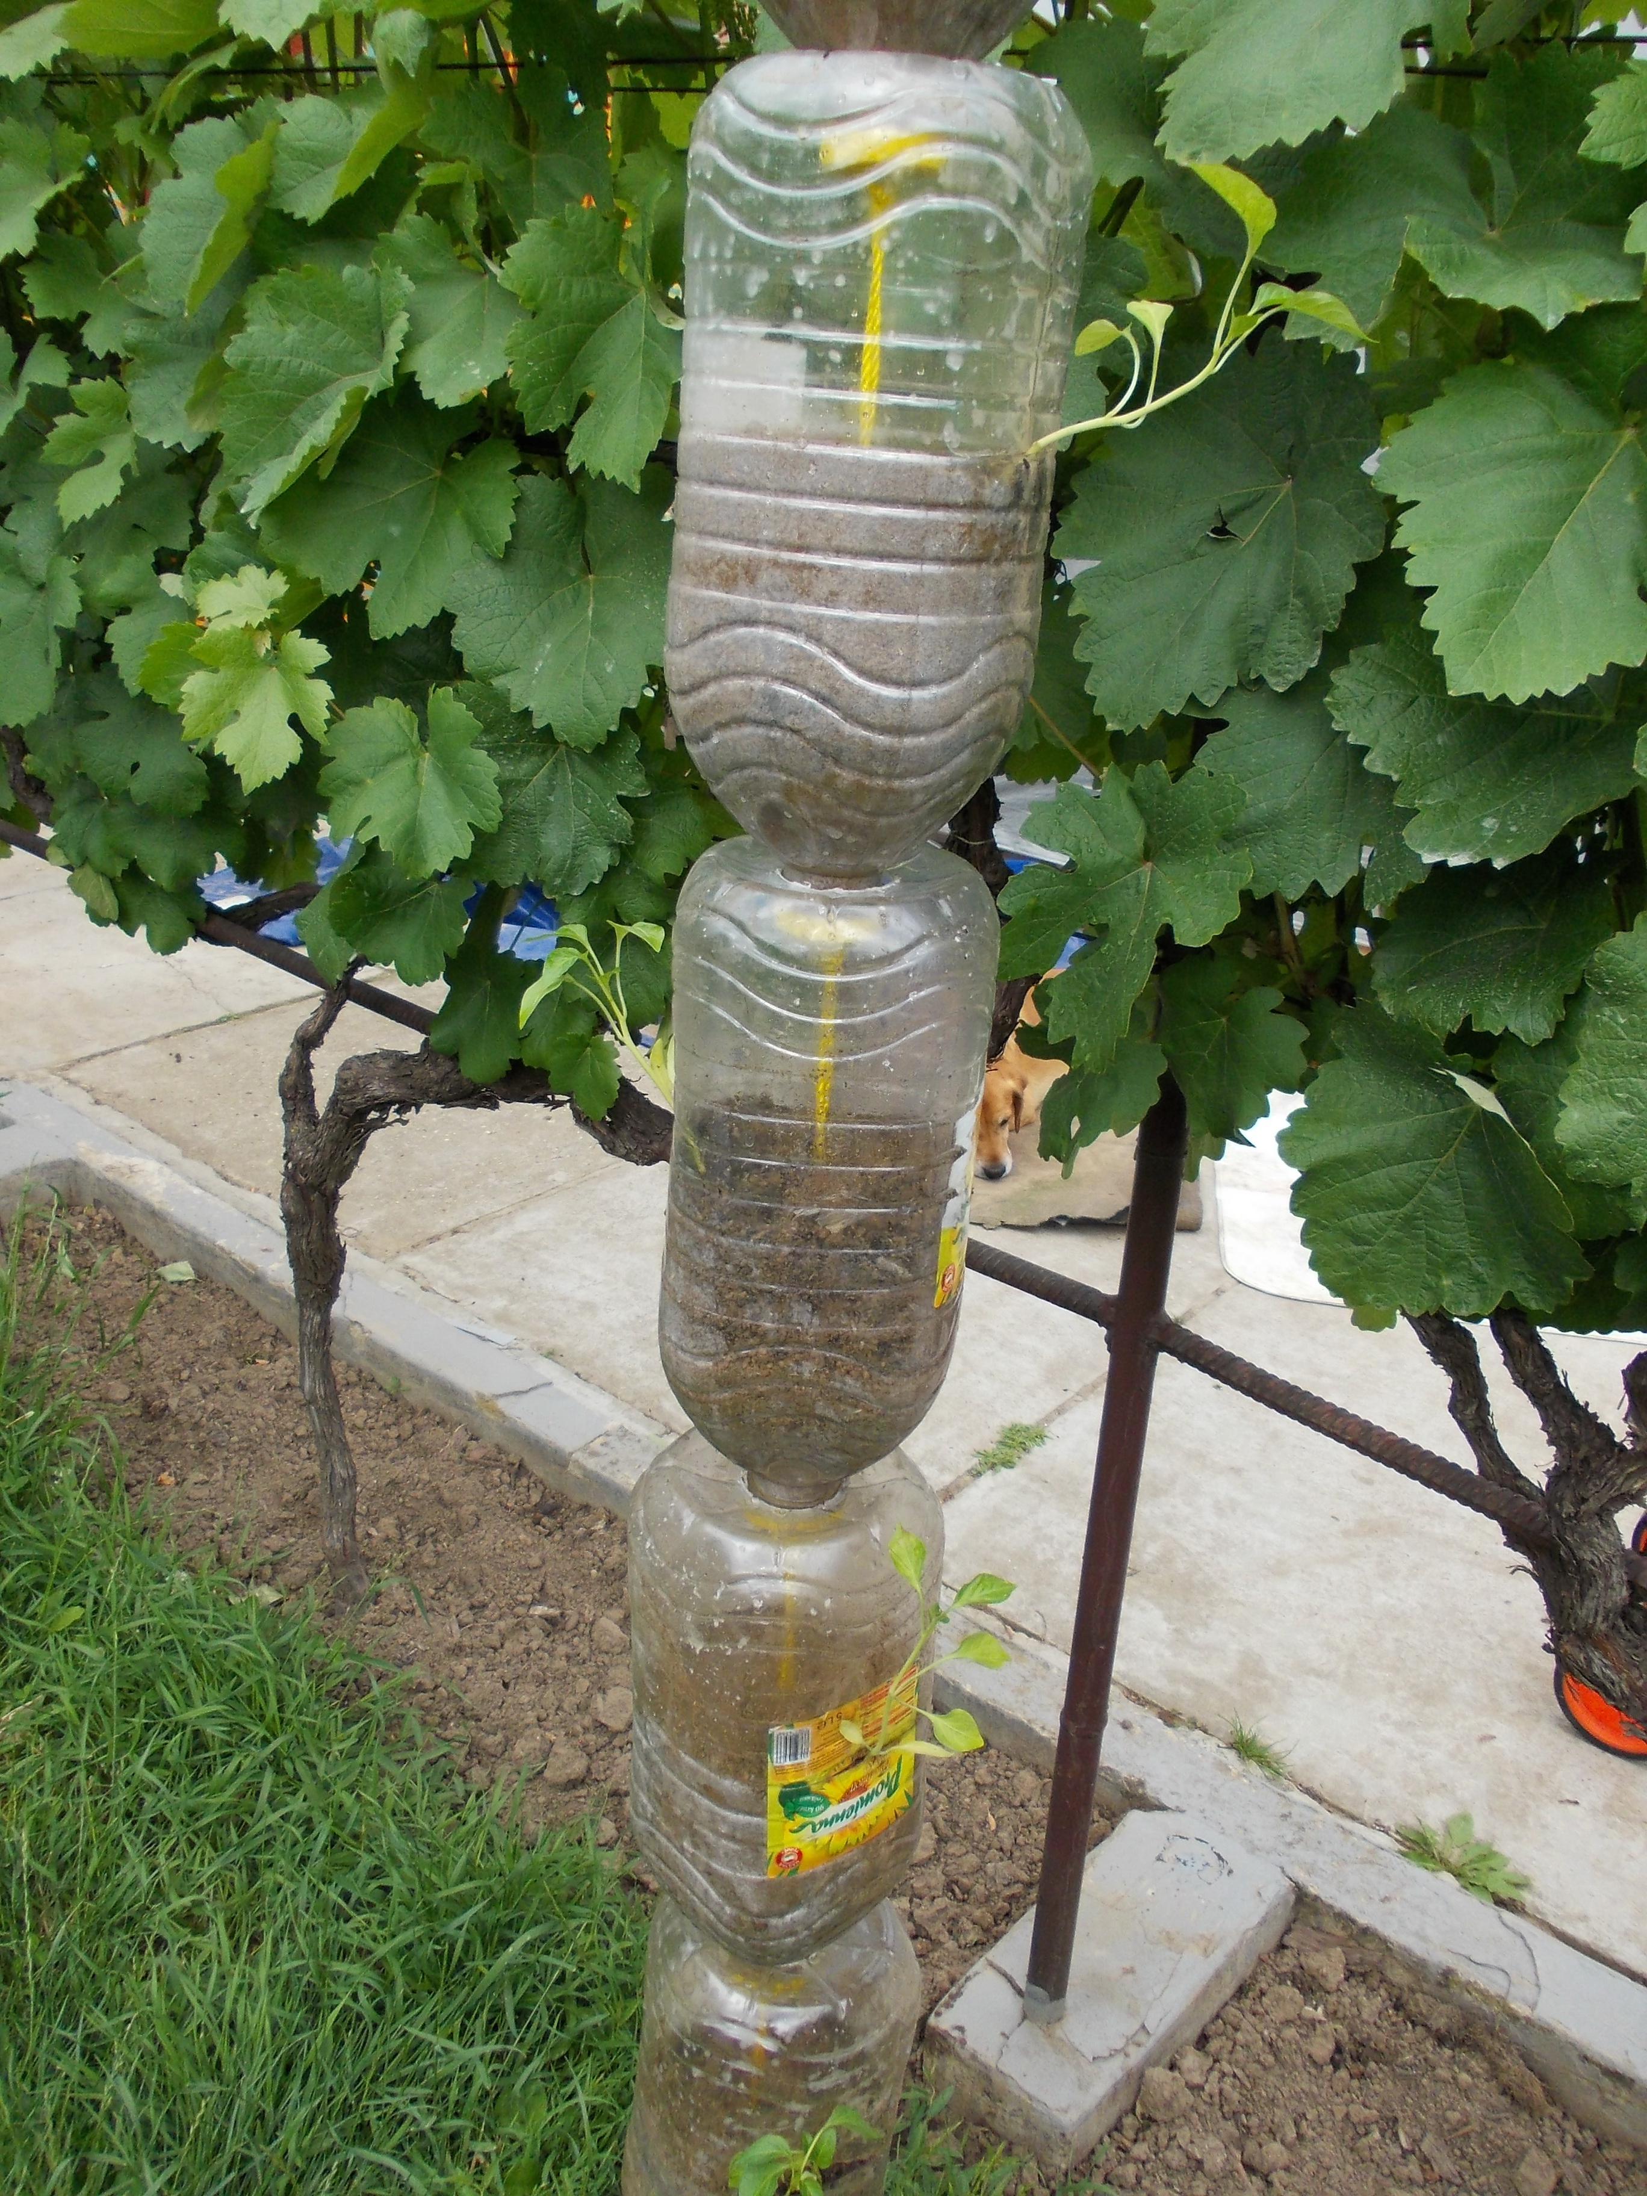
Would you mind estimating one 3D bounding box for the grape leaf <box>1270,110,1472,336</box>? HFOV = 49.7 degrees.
[{"bbox_3d":[0.305,-0.497,1.000,0.145,0.145,0.050,13,12,21],"label":"grape leaf"}]

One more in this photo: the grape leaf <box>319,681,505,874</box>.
[{"bbox_3d":[-0.345,-0.264,1.480,0.155,0.165,0.050,6,-1,6],"label":"grape leaf"}]

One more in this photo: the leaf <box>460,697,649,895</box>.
[{"bbox_3d":[-0.226,-0.255,1.496,0.158,0.184,0.045,0,-12,3],"label":"leaf"}]

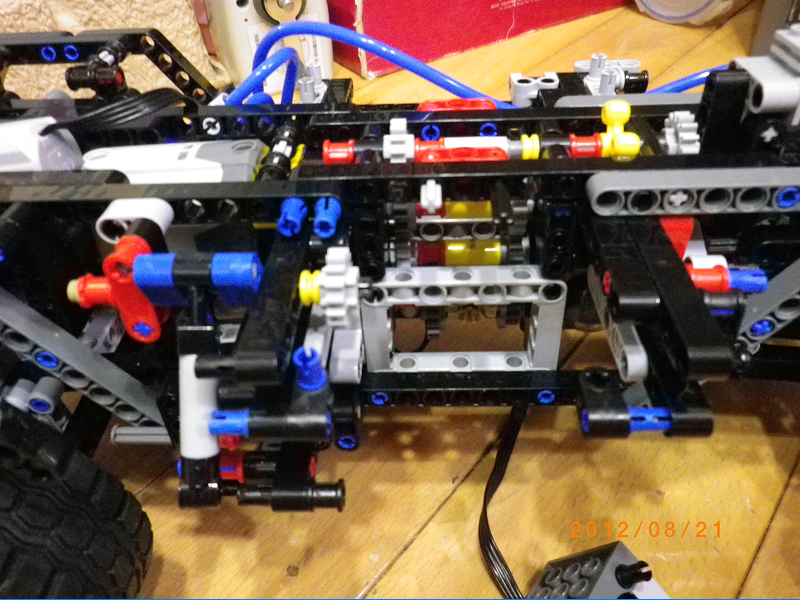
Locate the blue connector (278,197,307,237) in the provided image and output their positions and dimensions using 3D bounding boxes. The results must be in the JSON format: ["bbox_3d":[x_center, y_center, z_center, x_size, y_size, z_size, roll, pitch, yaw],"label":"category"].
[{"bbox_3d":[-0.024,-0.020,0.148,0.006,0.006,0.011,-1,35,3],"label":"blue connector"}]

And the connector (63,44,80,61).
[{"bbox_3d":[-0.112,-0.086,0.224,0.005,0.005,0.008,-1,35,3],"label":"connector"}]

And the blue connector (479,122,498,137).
[{"bbox_3d":[0.025,-0.049,0.183,0.005,0.005,0.008,-1,35,3],"label":"blue connector"}]

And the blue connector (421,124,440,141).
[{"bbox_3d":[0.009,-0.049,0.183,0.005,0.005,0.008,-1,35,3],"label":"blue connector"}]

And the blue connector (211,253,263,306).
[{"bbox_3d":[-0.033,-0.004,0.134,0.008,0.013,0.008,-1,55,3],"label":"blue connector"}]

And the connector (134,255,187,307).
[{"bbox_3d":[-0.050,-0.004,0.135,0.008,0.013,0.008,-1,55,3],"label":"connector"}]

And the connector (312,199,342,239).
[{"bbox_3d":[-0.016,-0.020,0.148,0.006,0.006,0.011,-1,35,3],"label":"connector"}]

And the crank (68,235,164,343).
[{"bbox_3d":[-0.058,-0.003,0.140,0.018,0.021,0.013,-1,35,3],"label":"crank"}]

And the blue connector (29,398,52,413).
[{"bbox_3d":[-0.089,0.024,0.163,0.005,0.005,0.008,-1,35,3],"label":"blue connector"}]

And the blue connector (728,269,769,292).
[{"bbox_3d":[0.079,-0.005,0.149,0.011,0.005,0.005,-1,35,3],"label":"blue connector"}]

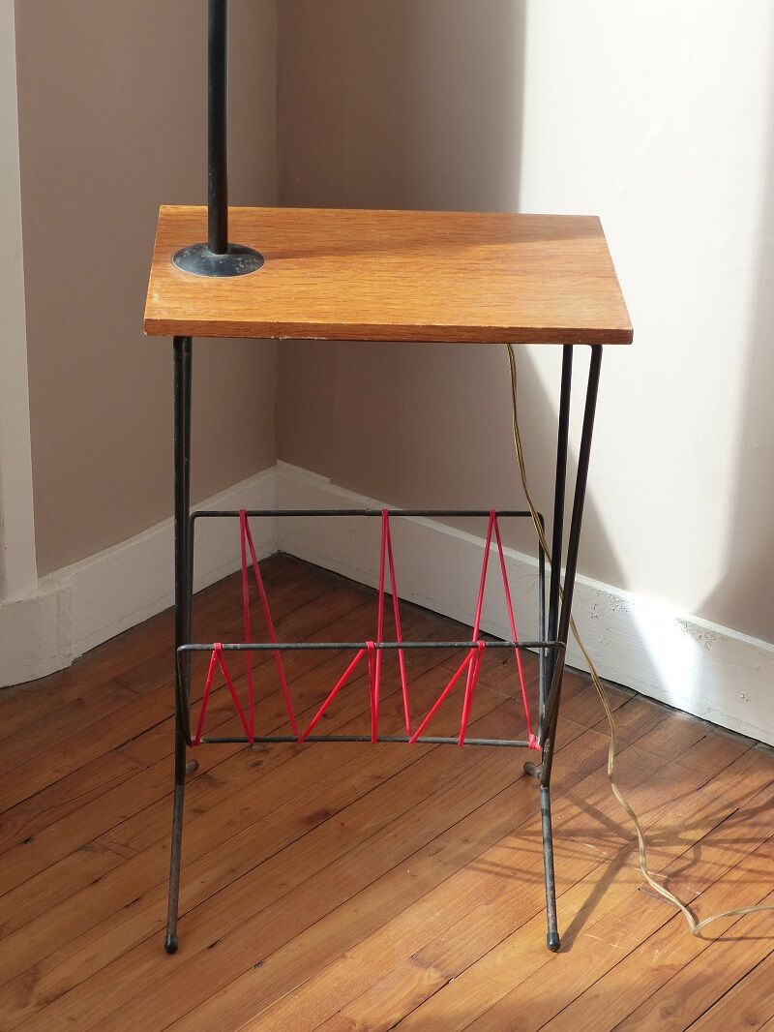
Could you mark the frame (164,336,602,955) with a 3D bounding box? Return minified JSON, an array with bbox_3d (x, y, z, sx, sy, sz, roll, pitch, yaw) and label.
[{"bbox_3d":[-0.018,0.073,2.550,0.415,0.697,0.353,1,28,-2],"label":"frame"}]

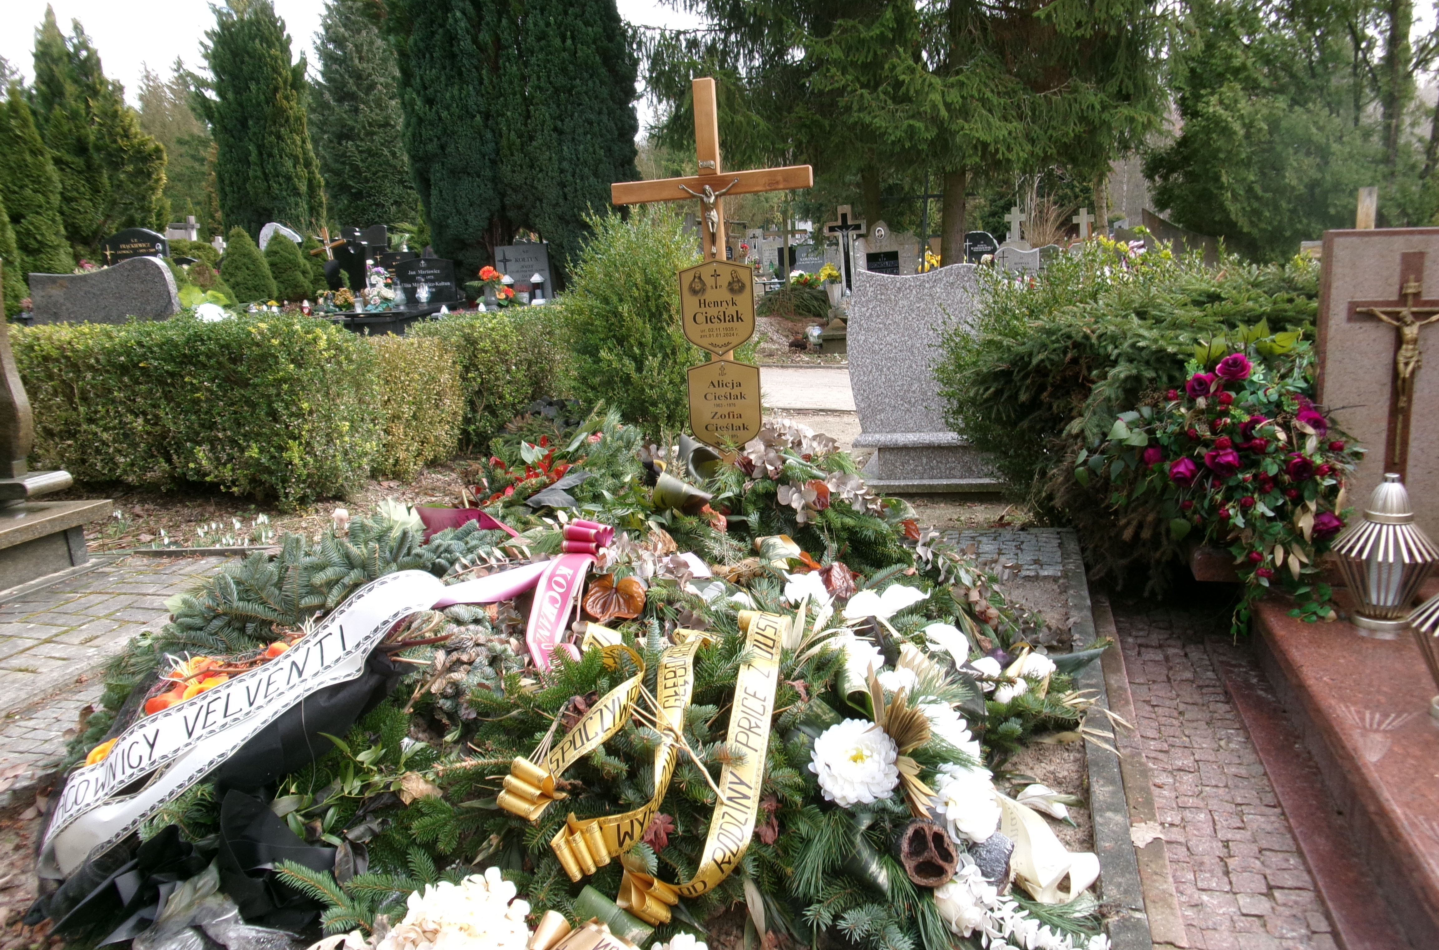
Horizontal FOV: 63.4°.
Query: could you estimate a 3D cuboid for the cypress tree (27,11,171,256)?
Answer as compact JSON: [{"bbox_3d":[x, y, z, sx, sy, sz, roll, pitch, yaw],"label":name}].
[{"bbox_3d":[-11.473,-6.095,21.500,2.200,4.900,2.200,-3,12,0],"label":"cypress tree"}]

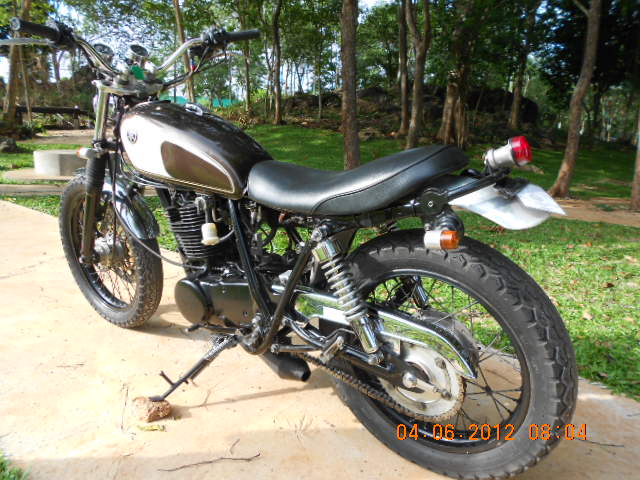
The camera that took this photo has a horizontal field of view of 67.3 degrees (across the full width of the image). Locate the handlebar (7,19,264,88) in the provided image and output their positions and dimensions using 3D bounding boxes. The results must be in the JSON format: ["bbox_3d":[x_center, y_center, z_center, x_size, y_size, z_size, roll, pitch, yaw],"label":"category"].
[{"bbox_3d":[-0.528,-0.566,1.470,0.220,0.185,0.790,14,26,37],"label":"handlebar"}]

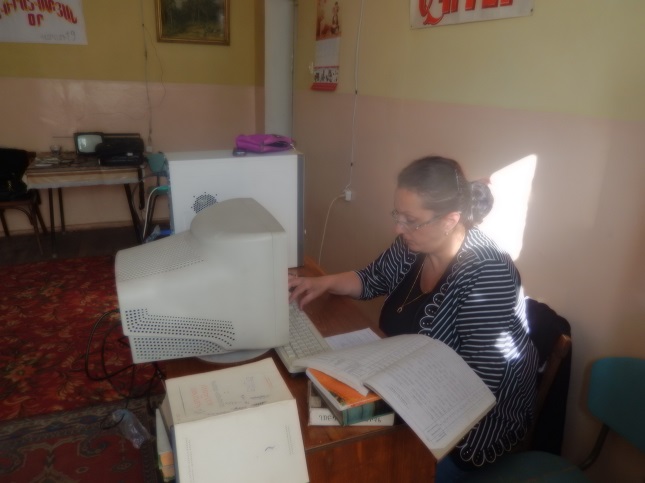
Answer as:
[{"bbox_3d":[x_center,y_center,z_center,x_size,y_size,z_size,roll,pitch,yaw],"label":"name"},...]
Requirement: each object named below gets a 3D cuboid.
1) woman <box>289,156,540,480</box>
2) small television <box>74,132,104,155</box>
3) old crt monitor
[{"bbox_3d":[0.296,0.380,1.454,0.640,1.280,0.660,-10,23,-31],"label":"woman"},{"bbox_3d":[-2.104,-0.898,4.228,0.226,0.187,0.210,-7,21,-24],"label":"small television"},{"bbox_3d":[-0.342,0.108,1.306,0.401,0.378,0.376,-6,21,-21],"label":"old crt monitor"}]

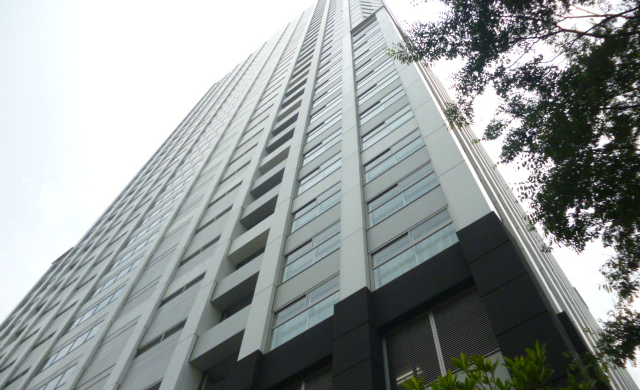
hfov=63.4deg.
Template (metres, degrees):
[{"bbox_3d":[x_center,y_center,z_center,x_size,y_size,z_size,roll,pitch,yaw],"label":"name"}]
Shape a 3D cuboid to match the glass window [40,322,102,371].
[{"bbox_3d":[-13.672,8.392,28.660,5.032,1.147,0.150,-34,-69,18],"label":"glass window"}]

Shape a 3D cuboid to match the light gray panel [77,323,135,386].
[{"bbox_3d":[-9.719,7.311,23.844,3.108,2.701,0.150,-34,-69,18],"label":"light gray panel"}]

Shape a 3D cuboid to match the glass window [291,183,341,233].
[{"bbox_3d":[-0.120,0.469,21.116,2.612,1.665,0.150,-34,-69,18],"label":"glass window"}]

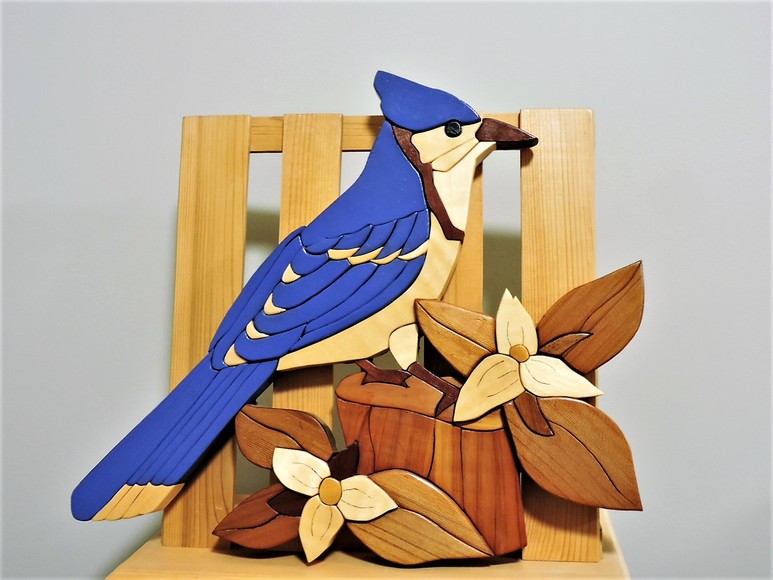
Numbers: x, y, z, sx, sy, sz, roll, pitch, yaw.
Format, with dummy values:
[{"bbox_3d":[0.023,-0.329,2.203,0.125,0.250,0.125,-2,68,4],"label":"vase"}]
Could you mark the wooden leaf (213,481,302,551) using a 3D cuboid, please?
[{"bbox_3d":[-0.111,0.196,0.779,0.077,0.056,0.020,0,-8,5],"label":"wooden leaf"}]

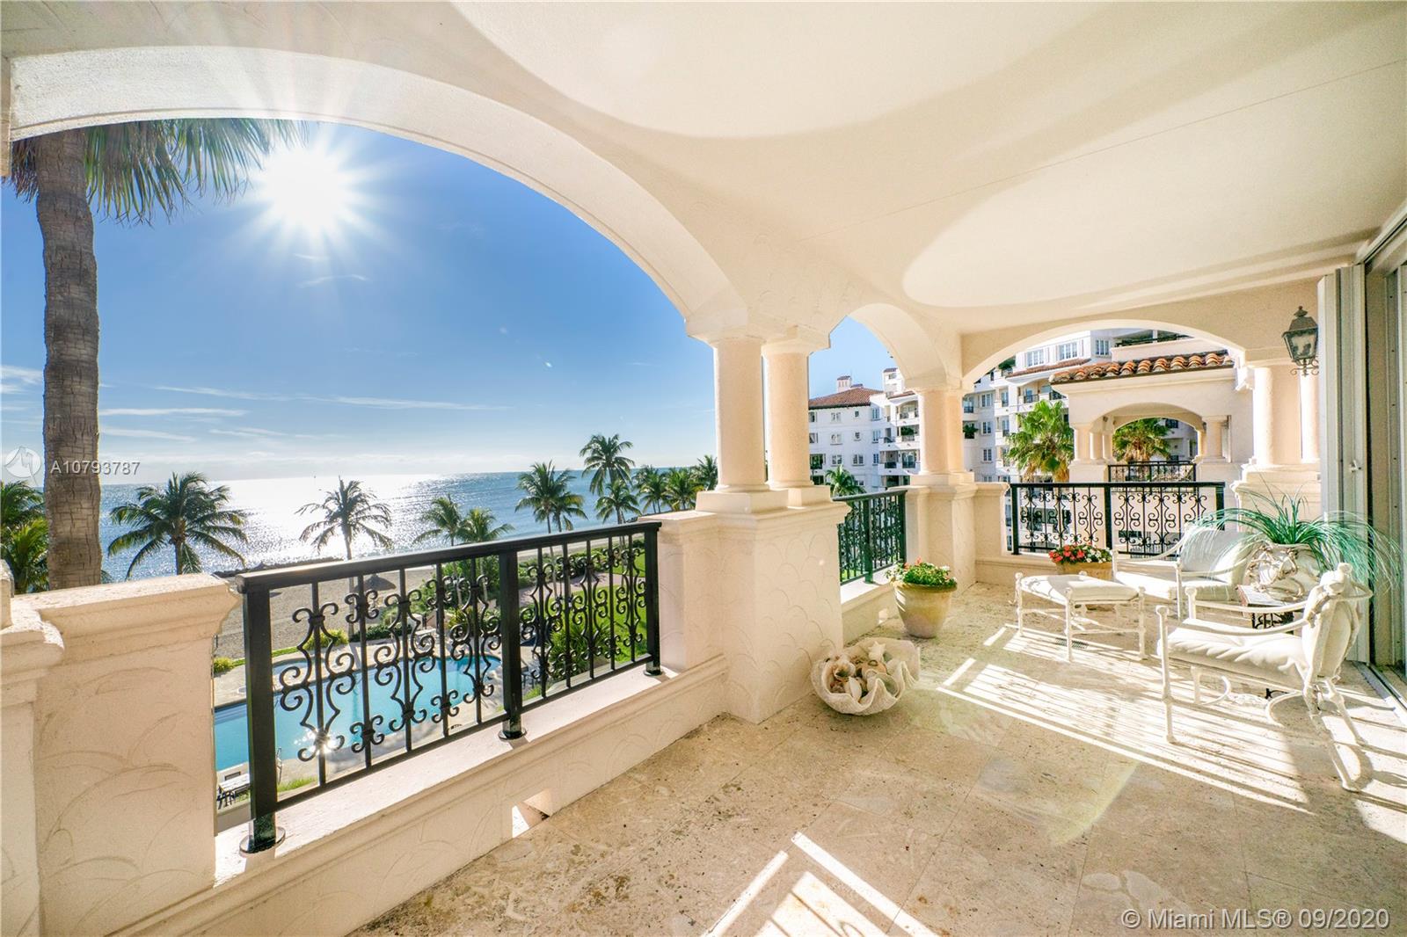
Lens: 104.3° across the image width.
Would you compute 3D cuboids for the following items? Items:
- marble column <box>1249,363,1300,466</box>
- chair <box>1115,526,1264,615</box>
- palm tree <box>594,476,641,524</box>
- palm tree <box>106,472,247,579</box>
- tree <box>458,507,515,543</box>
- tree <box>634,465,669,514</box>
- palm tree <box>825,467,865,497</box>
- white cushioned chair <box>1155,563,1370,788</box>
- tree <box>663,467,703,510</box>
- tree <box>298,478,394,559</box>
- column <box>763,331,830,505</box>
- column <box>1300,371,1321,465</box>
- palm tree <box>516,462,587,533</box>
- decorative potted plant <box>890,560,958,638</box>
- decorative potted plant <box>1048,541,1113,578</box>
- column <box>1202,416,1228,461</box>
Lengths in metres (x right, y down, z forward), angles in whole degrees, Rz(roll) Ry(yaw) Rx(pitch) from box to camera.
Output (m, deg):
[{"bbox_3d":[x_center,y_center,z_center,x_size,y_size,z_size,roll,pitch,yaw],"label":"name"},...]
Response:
[{"bbox_3d":[4.780,-0.455,4.571,0.280,0.890,0.280,-1,0,40],"label":"marble column"},{"bbox_3d":[3.474,0.831,3.974,0.670,0.820,0.640,-2,0,-1],"label":"chair"},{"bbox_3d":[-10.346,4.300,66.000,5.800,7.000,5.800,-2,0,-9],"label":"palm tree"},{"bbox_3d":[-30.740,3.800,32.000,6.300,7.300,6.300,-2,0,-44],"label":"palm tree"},{"bbox_3d":[-18.938,7.434,47.446,4.700,8.200,4.700,-2,0,-22],"label":"tree"},{"bbox_3d":[-6.441,5.394,68.974,4.700,11.350,4.700,-2,0,-5],"label":"tree"},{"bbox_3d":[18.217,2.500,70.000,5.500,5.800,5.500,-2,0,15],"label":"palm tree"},{"bbox_3d":[2.595,0.860,2.537,0.630,0.820,0.640,-2,0,-39],"label":"white cushioned chair"},{"bbox_3d":[-2.488,5.421,65.975,5.000,11.110,5.000,-2,0,-2],"label":"tree"},{"bbox_3d":[-23.968,6.197,36.929,5.500,11.060,5.500,-2,0,-33],"label":"tree"},{"bbox_3d":[0.603,-0.316,3.577,0.350,1.080,0.350,-2,0,0],"label":"column"},{"bbox_3d":[5.627,-0.482,5.032,0.270,0.890,0.270,-1,0,40],"label":"column"},{"bbox_3d":[-13.237,5.391,48.331,5.900,11.950,5.900,-2,0,-15],"label":"palm tree"},{"bbox_3d":[1.755,1.001,4.289,0.500,0.570,0.500,-2,0,22],"label":"decorative potted plant"},{"bbox_3d":[3.570,0.979,5.160,0.500,0.590,0.440,-2,0,24],"label":"decorative potted plant"},{"bbox_3d":[12.148,-0.697,13.000,0.360,1.090,0.360,-1,0,37],"label":"column"}]

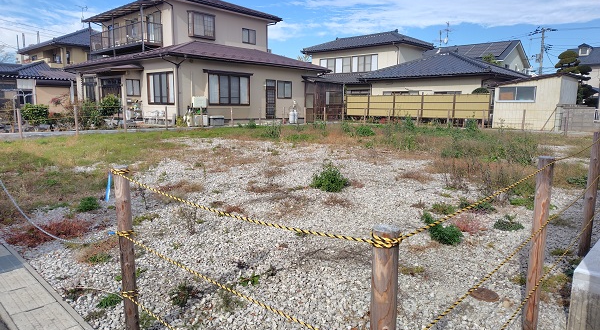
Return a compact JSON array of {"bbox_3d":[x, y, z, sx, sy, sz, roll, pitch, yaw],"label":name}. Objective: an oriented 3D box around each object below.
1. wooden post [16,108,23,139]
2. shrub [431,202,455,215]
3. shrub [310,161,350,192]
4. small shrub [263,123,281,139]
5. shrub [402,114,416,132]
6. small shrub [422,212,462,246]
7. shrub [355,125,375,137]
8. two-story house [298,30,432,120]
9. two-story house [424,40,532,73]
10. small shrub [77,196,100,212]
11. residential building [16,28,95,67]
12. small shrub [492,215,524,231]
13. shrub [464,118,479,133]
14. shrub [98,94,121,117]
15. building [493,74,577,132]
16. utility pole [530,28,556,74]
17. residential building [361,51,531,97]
[{"bbox_3d":[-8.682,-1.281,12.361,0.090,0.930,0.090,-6,10,-35],"label":"wooden post"},{"bbox_3d":[1.812,0.535,5.019,0.310,0.120,0.280,3,9,20],"label":"shrub"},{"bbox_3d":[0.489,0.170,6.536,0.626,0.459,0.544,1,8,4],"label":"shrub"},{"bbox_3d":[-1.065,-1.299,14.887,0.674,0.574,0.597,0,8,-4],"label":"small shrub"},{"bbox_3d":[5.126,-1.941,18.588,0.655,0.819,0.582,3,9,15],"label":"shrub"},{"bbox_3d":[1.472,0.649,4.118,0.430,0.260,0.380,3,9,20],"label":"small shrub"},{"bbox_3d":[2.350,-1.274,14.491,0.780,0.430,0.700,1,9,9],"label":"shrub"},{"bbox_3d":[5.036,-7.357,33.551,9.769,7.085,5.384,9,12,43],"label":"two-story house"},{"bbox_3d":[18.817,-9.628,45.489,10.600,7.800,10.200,7,11,40],"label":"two-story house"},{"bbox_3d":[-2.710,0.491,5.093,0.290,0.170,0.270,-5,10,-28],"label":"small shrub"},{"bbox_3d":[-19.431,-8.786,37.879,9.398,8.197,9.000,8,12,42],"label":"residential building"},{"bbox_3d":[2.516,0.671,4.785,0.379,0.155,0.315,5,10,28],"label":"small shrub"},{"bbox_3d":[8.187,-1.886,18.976,0.668,0.648,0.594,4,9,23],"label":"shrub"},{"bbox_3d":[-8.505,-2.656,17.800,1.000,1.000,0.950,-4,9,-25],"label":"shrub"},{"bbox_3d":[13.013,-3.446,22.031,3.276,2.895,3.897,9,12,44],"label":"building"},{"bbox_3d":[26.945,-10.338,44.932,1.500,10.027,2.600,-8,12,-44],"label":"utility pole"},{"bbox_3d":[9.820,-5.716,29.074,9.600,4.800,7.200,7,11,40],"label":"residential building"}]

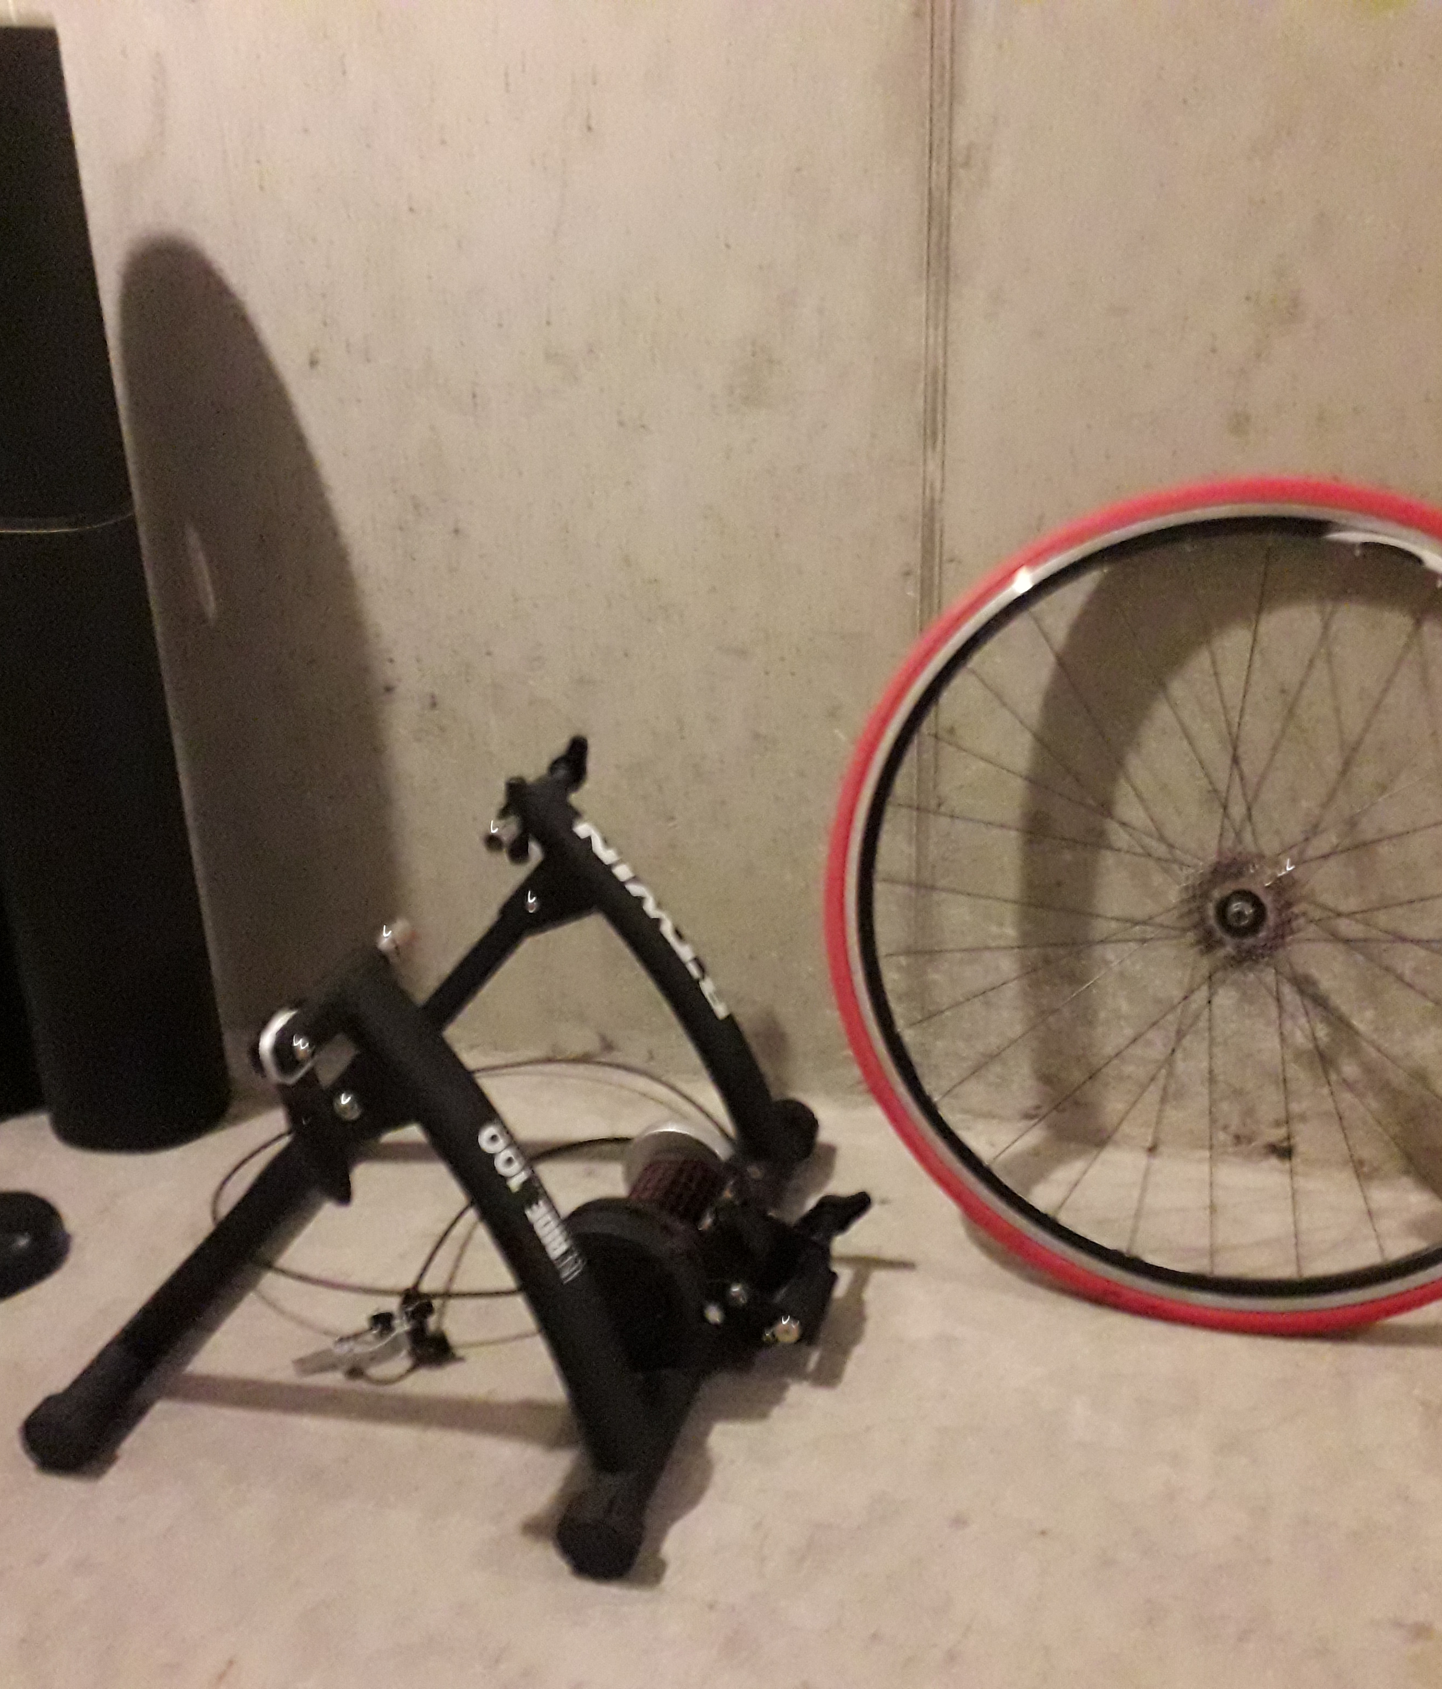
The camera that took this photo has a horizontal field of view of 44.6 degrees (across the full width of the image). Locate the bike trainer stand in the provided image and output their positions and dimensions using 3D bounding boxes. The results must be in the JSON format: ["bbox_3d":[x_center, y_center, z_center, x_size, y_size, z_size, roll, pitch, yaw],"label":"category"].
[{"bbox_3d":[-0.165,0.184,1.374,0.557,0.395,0.540,6,24,17],"label":"bike trainer stand"}]

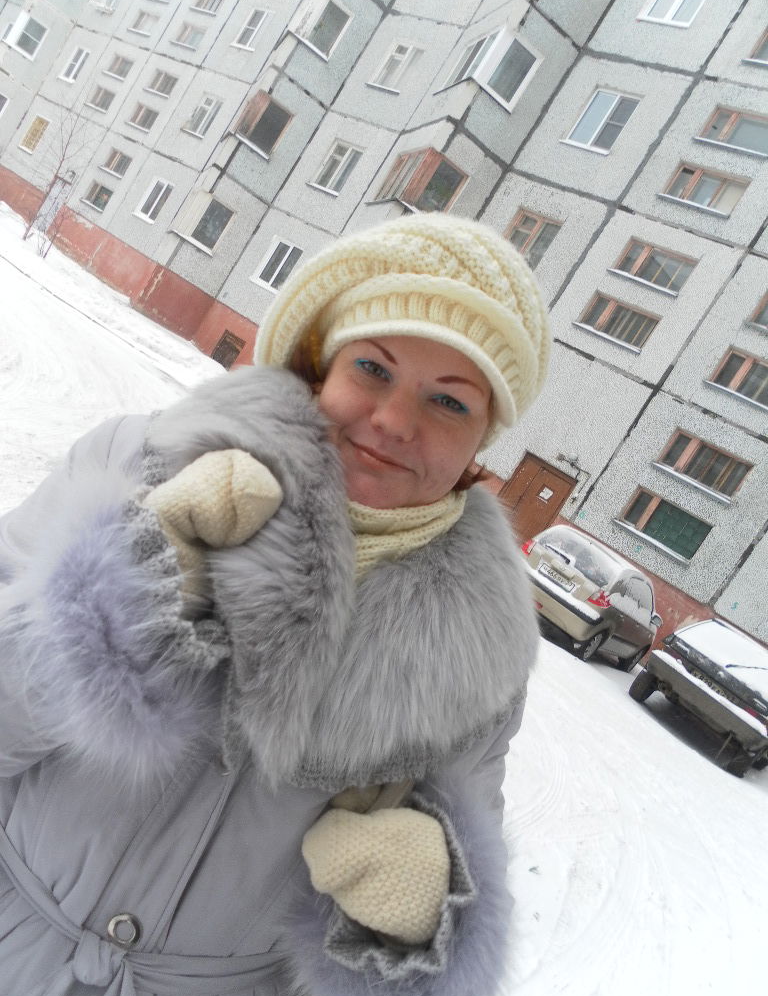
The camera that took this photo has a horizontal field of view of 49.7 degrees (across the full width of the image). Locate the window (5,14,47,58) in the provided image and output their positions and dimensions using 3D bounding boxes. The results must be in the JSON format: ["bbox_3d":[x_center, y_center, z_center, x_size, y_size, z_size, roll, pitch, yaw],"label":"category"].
[{"bbox_3d":[-12.972,-16.831,30.181,1.022,1.250,0.150,30,6,-24],"label":"window"}]

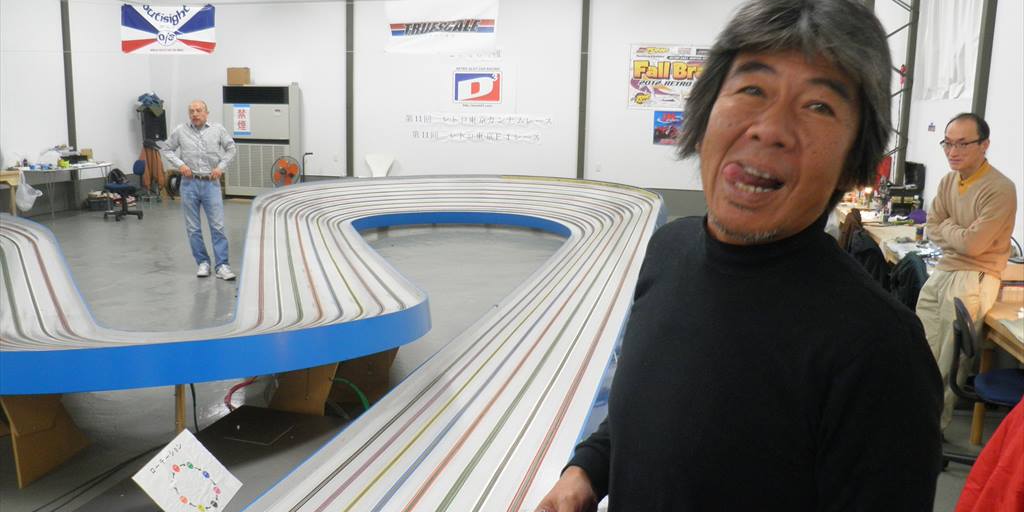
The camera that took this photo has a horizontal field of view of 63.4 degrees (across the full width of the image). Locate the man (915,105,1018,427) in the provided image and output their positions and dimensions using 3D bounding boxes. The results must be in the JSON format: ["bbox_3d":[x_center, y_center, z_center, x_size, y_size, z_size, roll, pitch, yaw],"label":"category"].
[{"bbox_3d":[2.041,0.201,3.769,0.460,1.680,0.520,-4,11,-29],"label":"man"}]

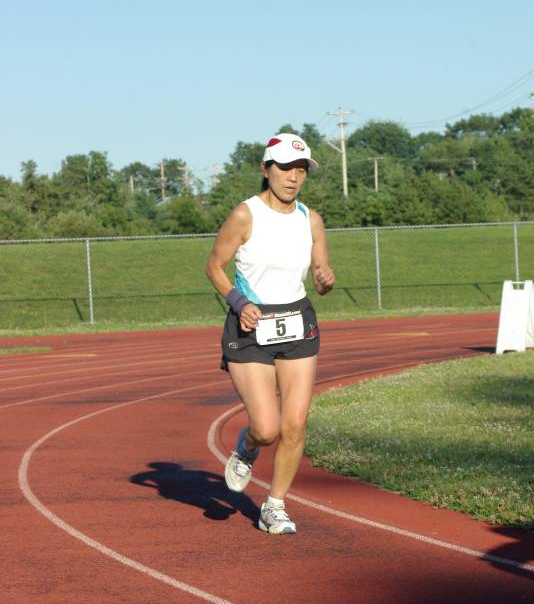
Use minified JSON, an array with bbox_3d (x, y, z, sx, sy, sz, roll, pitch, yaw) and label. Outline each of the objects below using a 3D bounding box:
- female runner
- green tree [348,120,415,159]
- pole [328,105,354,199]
[{"bbox_3d":[0.010,0.112,10.400,0.480,1.530,0.620,-3,1,-17],"label":"female runner"},{"bbox_3d":[11.360,-12.330,260.000,7.800,11.000,7.800,-3,0,0],"label":"green tree"},{"bbox_3d":[6.085,-10.438,215.000,2.200,10.500,0.600,-3,1,-17],"label":"pole"}]

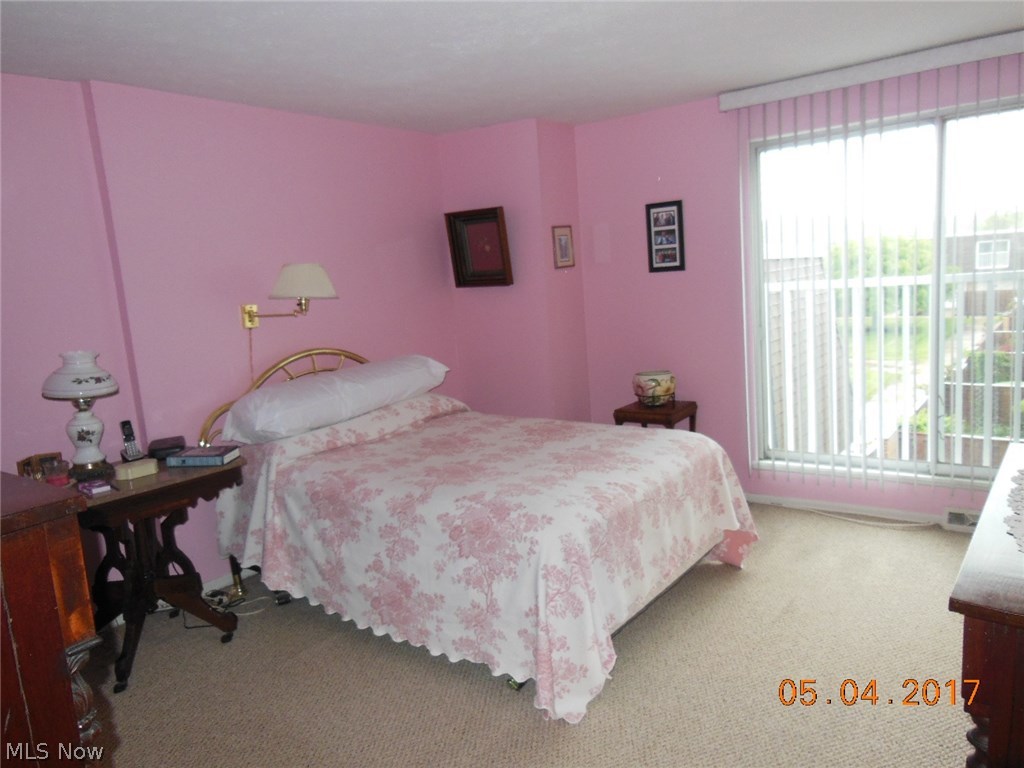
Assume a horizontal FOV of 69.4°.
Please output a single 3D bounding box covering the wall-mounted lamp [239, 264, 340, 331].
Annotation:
[{"bbox_3d":[-1.091,-0.443,3.714,0.480,0.300,0.360,2,11,37],"label":"wall-mounted lamp"}]

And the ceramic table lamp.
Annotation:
[{"bbox_3d":[-1.804,0.133,3.137,0.280,0.520,0.280,2,11,37],"label":"ceramic table lamp"}]

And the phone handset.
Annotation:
[{"bbox_3d":[-1.723,0.265,3.365,0.095,0.180,0.075,2,11,37],"label":"phone handset"}]

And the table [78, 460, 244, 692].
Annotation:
[{"bbox_3d":[-1.583,0.768,3.115,0.590,0.760,0.770,2,11,37],"label":"table"}]

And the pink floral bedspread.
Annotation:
[{"bbox_3d":[-0.201,0.405,3.494,2.040,1.150,1.490,2,11,37],"label":"pink floral bedspread"}]

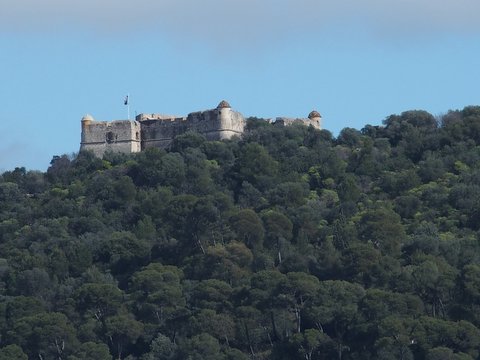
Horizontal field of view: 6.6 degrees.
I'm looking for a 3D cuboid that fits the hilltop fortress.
[{"bbox_3d":[-15.950,-18.780,1680.000,72.700,17.800,61.400,-4,-5,38],"label":"hilltop fortress"}]

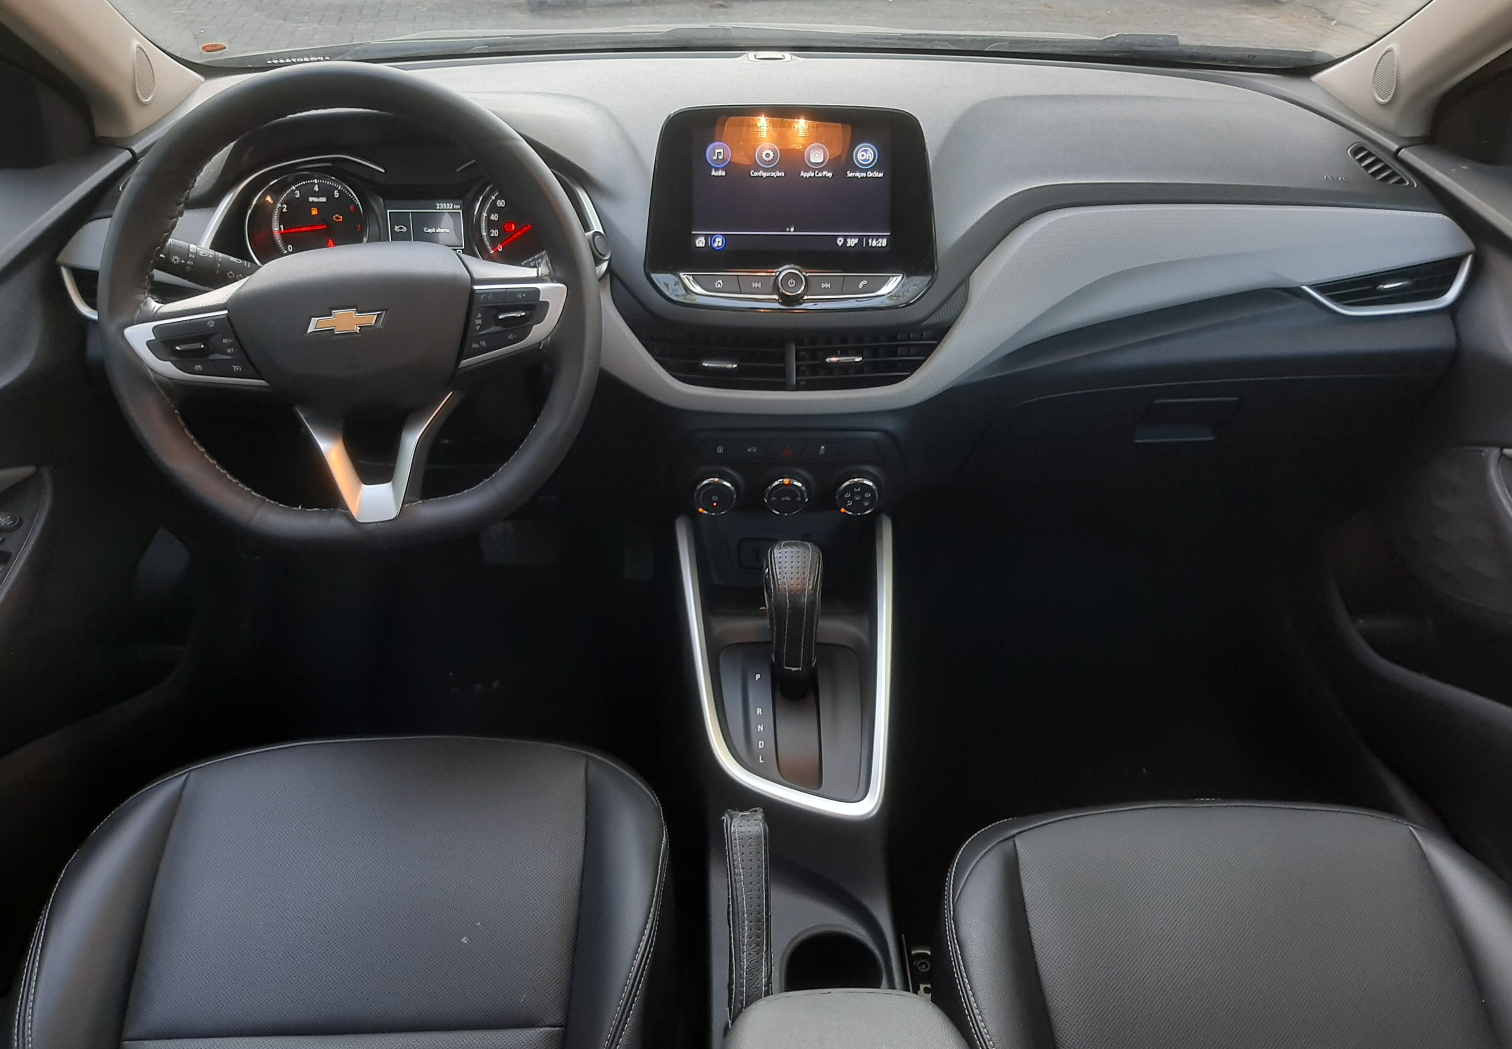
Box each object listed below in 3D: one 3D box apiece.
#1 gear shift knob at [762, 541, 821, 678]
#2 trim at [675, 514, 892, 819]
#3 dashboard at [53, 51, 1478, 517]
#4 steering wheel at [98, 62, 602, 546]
[{"bbox_3d":[0.033,0.074,1.045,0.050,0.120,0.055,-1,19,-2],"label":"gear shift knob"},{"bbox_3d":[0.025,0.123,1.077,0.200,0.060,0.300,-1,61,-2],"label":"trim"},{"bbox_3d":[0.020,-0.266,1.229,1.400,0.390,0.460,-1,31,-2],"label":"dashboard"},{"bbox_3d":[-0.303,-0.163,0.903,0.370,0.358,0.100,-6,9,-3],"label":"steering wheel"}]

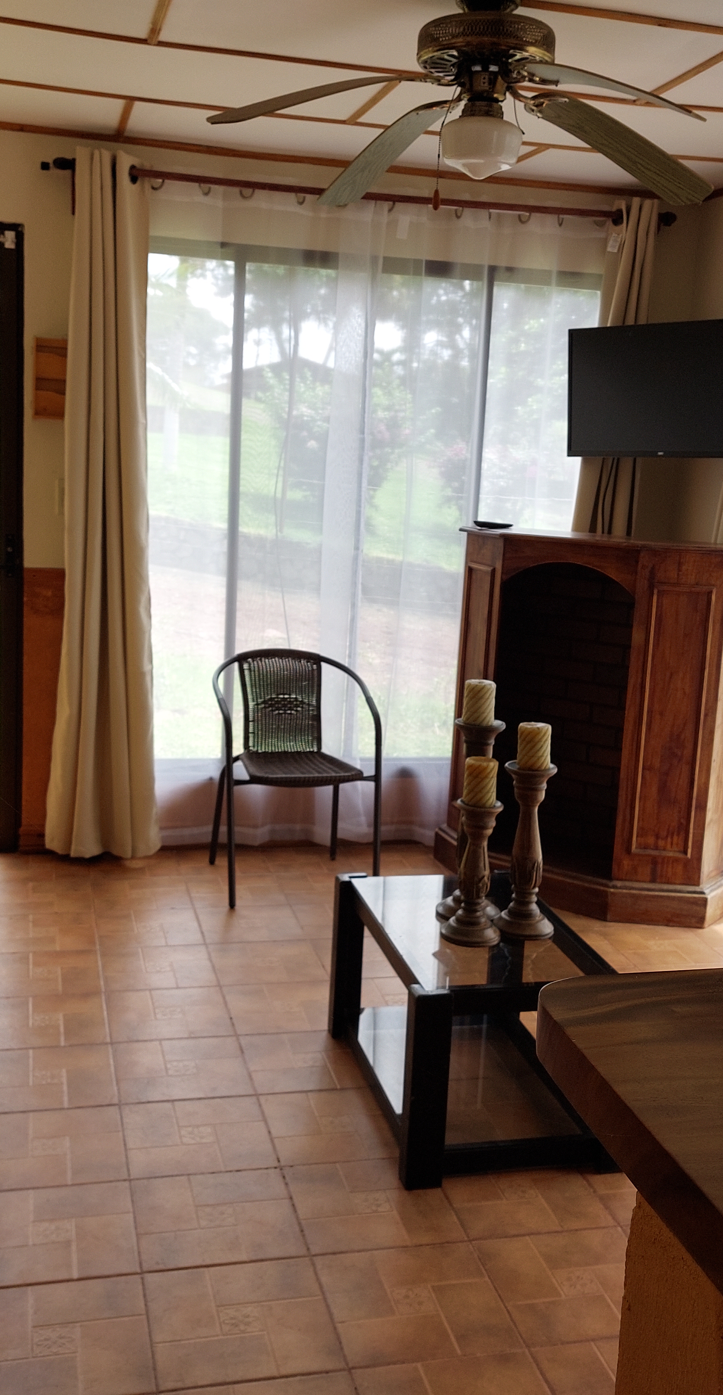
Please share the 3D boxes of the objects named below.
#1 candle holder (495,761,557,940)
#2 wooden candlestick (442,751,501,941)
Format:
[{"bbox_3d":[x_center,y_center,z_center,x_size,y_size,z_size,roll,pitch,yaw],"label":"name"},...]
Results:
[{"bbox_3d":[0.376,0.338,2.866,0.138,0.376,0.138,0,11,-14],"label":"candle holder"},{"bbox_3d":[0.248,0.326,2.764,0.129,0.390,0.129,0,11,-14],"label":"wooden candlestick"}]

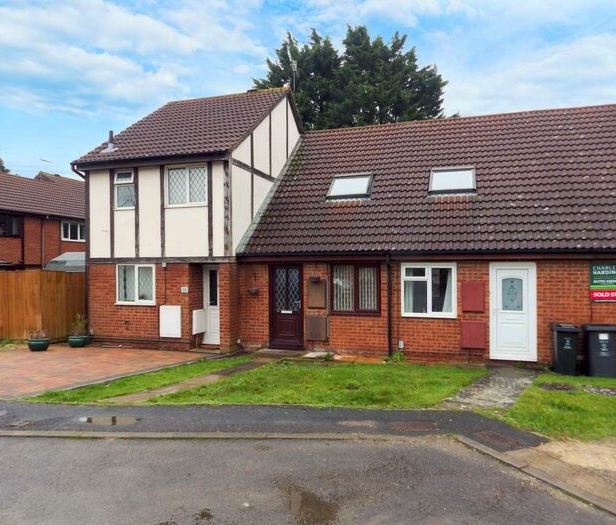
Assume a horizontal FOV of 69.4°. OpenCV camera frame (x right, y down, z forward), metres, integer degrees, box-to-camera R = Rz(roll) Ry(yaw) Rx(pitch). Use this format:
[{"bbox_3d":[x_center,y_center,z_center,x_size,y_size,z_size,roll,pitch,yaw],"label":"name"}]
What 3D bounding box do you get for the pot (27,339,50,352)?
[{"bbox_3d":[-6.558,2.031,10.850,0.540,0.250,0.540,-1,1,0],"label":"pot"}]

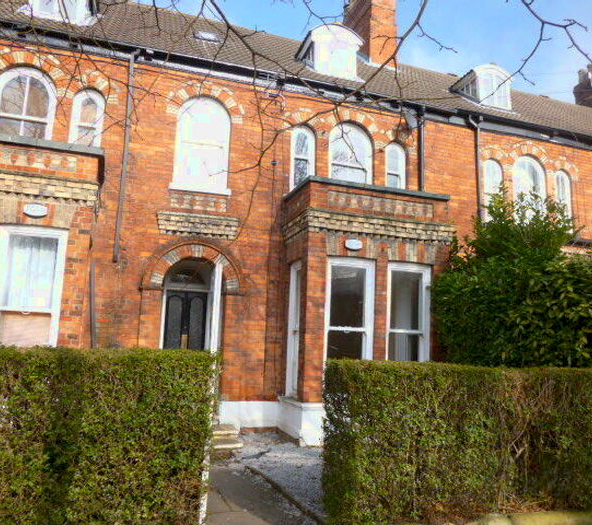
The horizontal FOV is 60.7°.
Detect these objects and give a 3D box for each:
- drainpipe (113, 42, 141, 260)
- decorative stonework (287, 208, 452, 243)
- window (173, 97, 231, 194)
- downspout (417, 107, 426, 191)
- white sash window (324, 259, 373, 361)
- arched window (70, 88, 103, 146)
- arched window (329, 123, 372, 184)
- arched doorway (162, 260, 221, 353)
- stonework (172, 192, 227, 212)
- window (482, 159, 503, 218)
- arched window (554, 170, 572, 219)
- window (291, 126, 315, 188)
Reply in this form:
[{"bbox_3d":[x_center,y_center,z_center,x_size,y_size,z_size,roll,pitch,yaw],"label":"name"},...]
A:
[{"bbox_3d":[-2.932,-1.893,8.745,0.182,3.786,0.209,5,-8,-18],"label":"drainpipe"},{"bbox_3d":[1.281,-0.510,9.350,2.866,0.382,1.474,5,-8,-18],"label":"decorative stonework"},{"bbox_3d":[-1.805,-2.266,9.782,1.070,1.912,0.150,5,-8,-19],"label":"window"},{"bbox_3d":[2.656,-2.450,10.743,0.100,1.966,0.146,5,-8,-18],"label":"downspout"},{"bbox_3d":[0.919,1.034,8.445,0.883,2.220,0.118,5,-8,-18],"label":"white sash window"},{"bbox_3d":[-3.781,-2.340,9.109,0.530,1.571,0.150,5,-8,-19],"label":"arched window"},{"bbox_3d":[1.141,-2.078,10.412,1.010,1.656,0.109,5,-8,-18],"label":"arched window"},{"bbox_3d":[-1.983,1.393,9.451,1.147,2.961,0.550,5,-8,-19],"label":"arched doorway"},{"bbox_3d":[-1.759,-1.085,9.221,1.037,0.282,0.073,5,-8,-18],"label":"stonework"},{"bbox_3d":[4.508,-1.631,11.502,0.546,1.529,0.109,5,-8,-18],"label":"window"},{"bbox_3d":[6.602,-1.495,12.594,0.521,1.571,0.150,5,-8,-19],"label":"arched window"},{"bbox_3d":[0.141,-2.012,10.063,0.510,1.529,0.109,5,-8,-18],"label":"window"}]

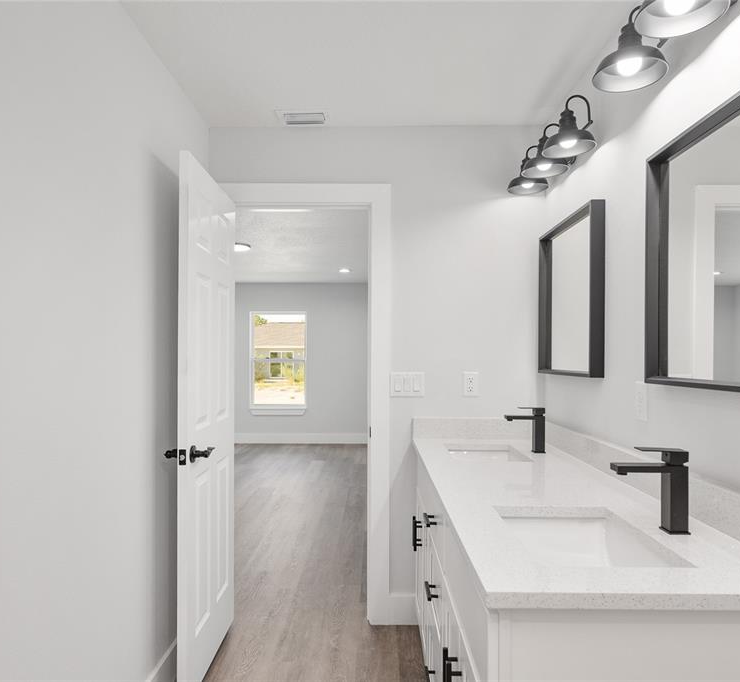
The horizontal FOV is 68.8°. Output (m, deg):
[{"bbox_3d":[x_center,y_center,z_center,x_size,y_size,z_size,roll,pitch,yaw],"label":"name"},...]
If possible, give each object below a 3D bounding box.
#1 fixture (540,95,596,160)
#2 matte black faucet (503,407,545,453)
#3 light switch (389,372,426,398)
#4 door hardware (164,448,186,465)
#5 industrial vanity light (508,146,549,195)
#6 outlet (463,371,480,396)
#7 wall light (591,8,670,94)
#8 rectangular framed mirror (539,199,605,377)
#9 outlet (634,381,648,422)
[{"bbox_3d":[0.720,-0.786,1.945,0.197,0.195,0.187,0,-1,0],"label":"fixture"},{"bbox_3d":[0.644,0.369,2.251,0.164,0.185,0.050,0,-1,0],"label":"matte black faucet"},{"bbox_3d":[0.181,0.210,2.590,0.163,0.116,0.012,0,-1,0],"label":"light switch"},{"bbox_3d":[-0.694,0.410,1.936,0.090,0.056,0.070,0,-1,0],"label":"door hardware"},{"bbox_3d":[0.725,-0.789,2.467,0.197,0.195,0.187,0,-1,0],"label":"industrial vanity light"},{"bbox_3d":[0.487,0.208,2.591,0.073,0.116,0.010,0,-1,0],"label":"outlet"},{"bbox_3d":[0.748,-0.848,1.525,0.212,0.210,0.194,0,-1,1],"label":"wall light"},{"bbox_3d":[0.819,-0.176,2.236,0.052,0.635,0.589,0,-1,0],"label":"rectangular framed mirror"},{"bbox_3d":[0.838,0.187,1.678,0.010,0.116,0.073,0,-1,0],"label":"outlet"}]

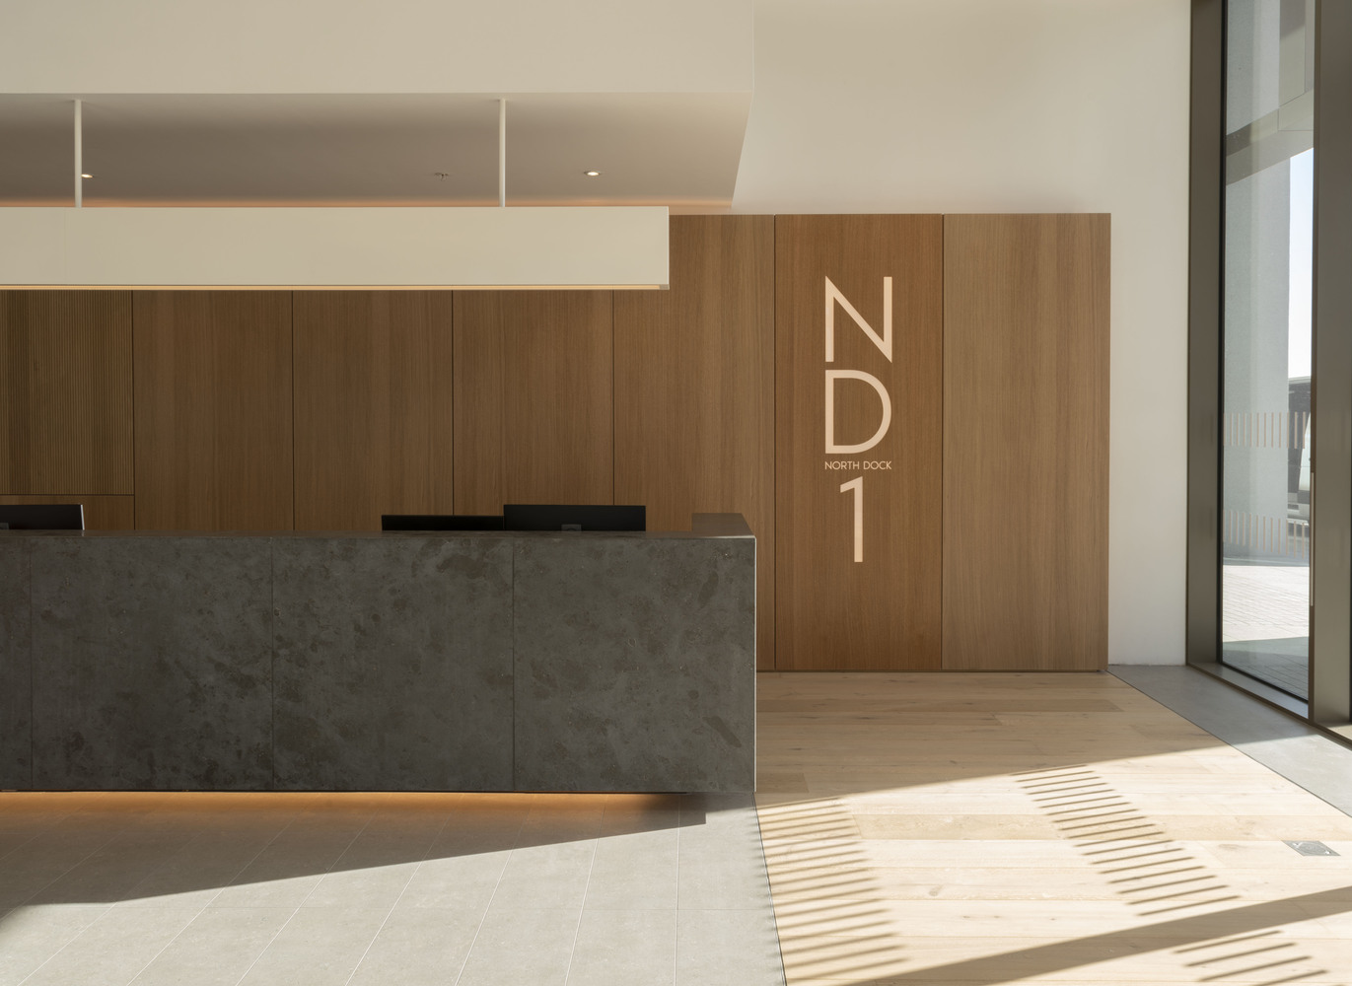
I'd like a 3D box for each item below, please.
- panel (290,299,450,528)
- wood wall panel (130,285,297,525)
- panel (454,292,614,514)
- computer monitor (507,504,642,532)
[{"bbox_3d":[-1.885,-0.309,6.140,1.000,2.830,0.040,0,2,1],"label":"panel"},{"bbox_3d":[-2.886,-0.309,6.150,1.000,2.830,0.040,0,2,1],"label":"wood wall panel"},{"bbox_3d":[-0.883,-0.309,6.130,1.000,2.830,0.040,0,2,1],"label":"panel"},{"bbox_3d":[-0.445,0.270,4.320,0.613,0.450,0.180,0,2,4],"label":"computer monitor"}]

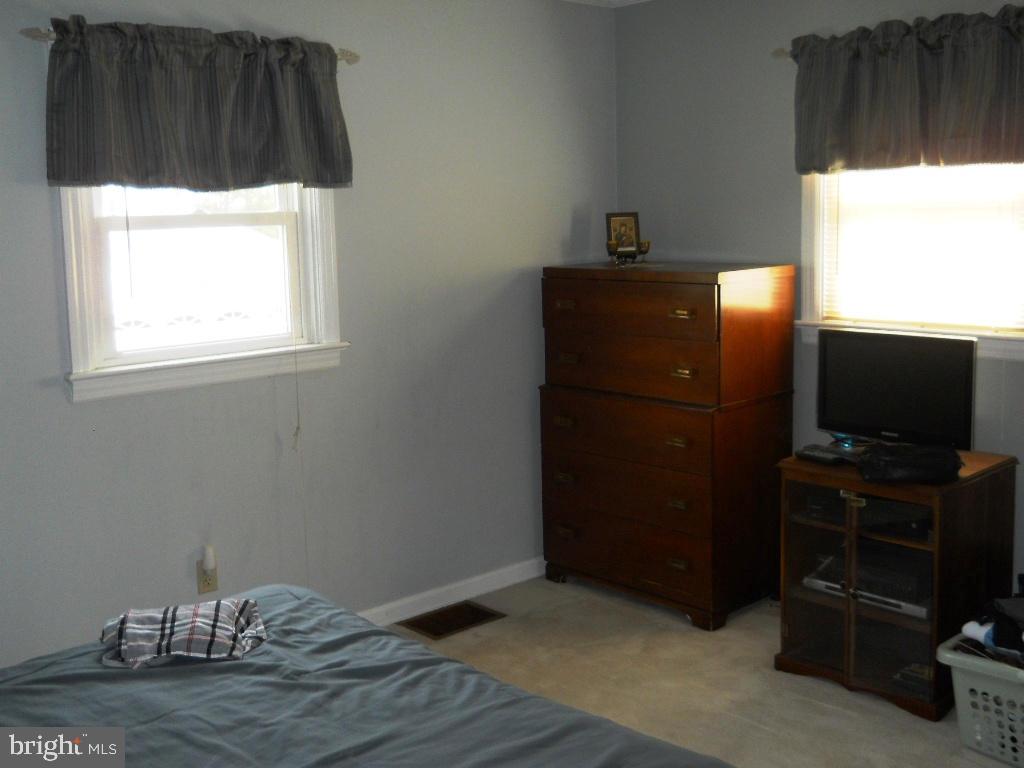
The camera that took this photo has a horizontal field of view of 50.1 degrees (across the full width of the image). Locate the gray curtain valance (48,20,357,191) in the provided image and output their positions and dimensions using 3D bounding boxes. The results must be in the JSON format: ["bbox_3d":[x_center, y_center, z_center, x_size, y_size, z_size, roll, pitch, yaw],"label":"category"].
[{"bbox_3d":[-0.950,-0.859,3.452,1.010,0.485,0.100,-9,12,-41],"label":"gray curtain valance"}]

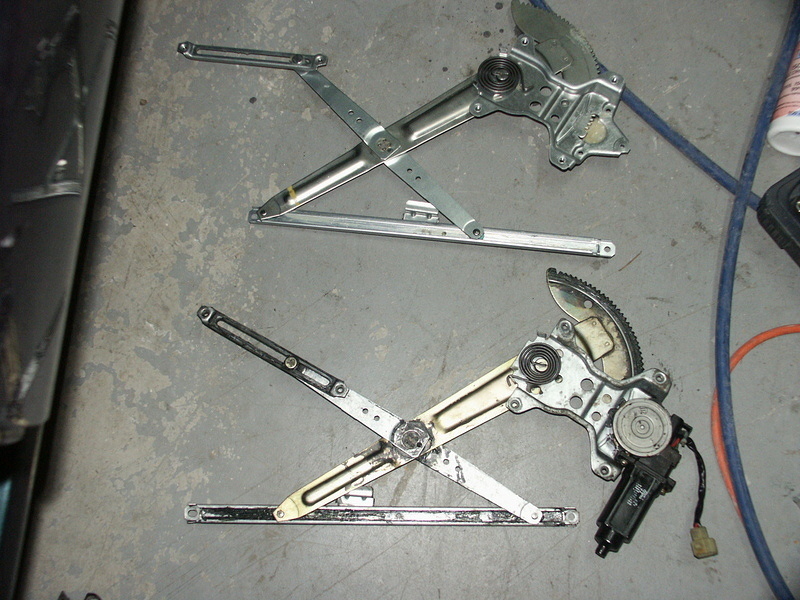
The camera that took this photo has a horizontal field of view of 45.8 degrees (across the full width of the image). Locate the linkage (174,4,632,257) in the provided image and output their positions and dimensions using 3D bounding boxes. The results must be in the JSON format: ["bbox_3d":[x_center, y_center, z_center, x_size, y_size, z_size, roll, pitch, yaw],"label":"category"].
[{"bbox_3d":[-0.004,-0.234,1.153,0.567,0.060,0.314,5,76,5],"label":"linkage"}]

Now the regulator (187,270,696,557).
[{"bbox_3d":[0.039,0.115,1.052,0.557,0.075,0.320,1,76,4],"label":"regulator"}]

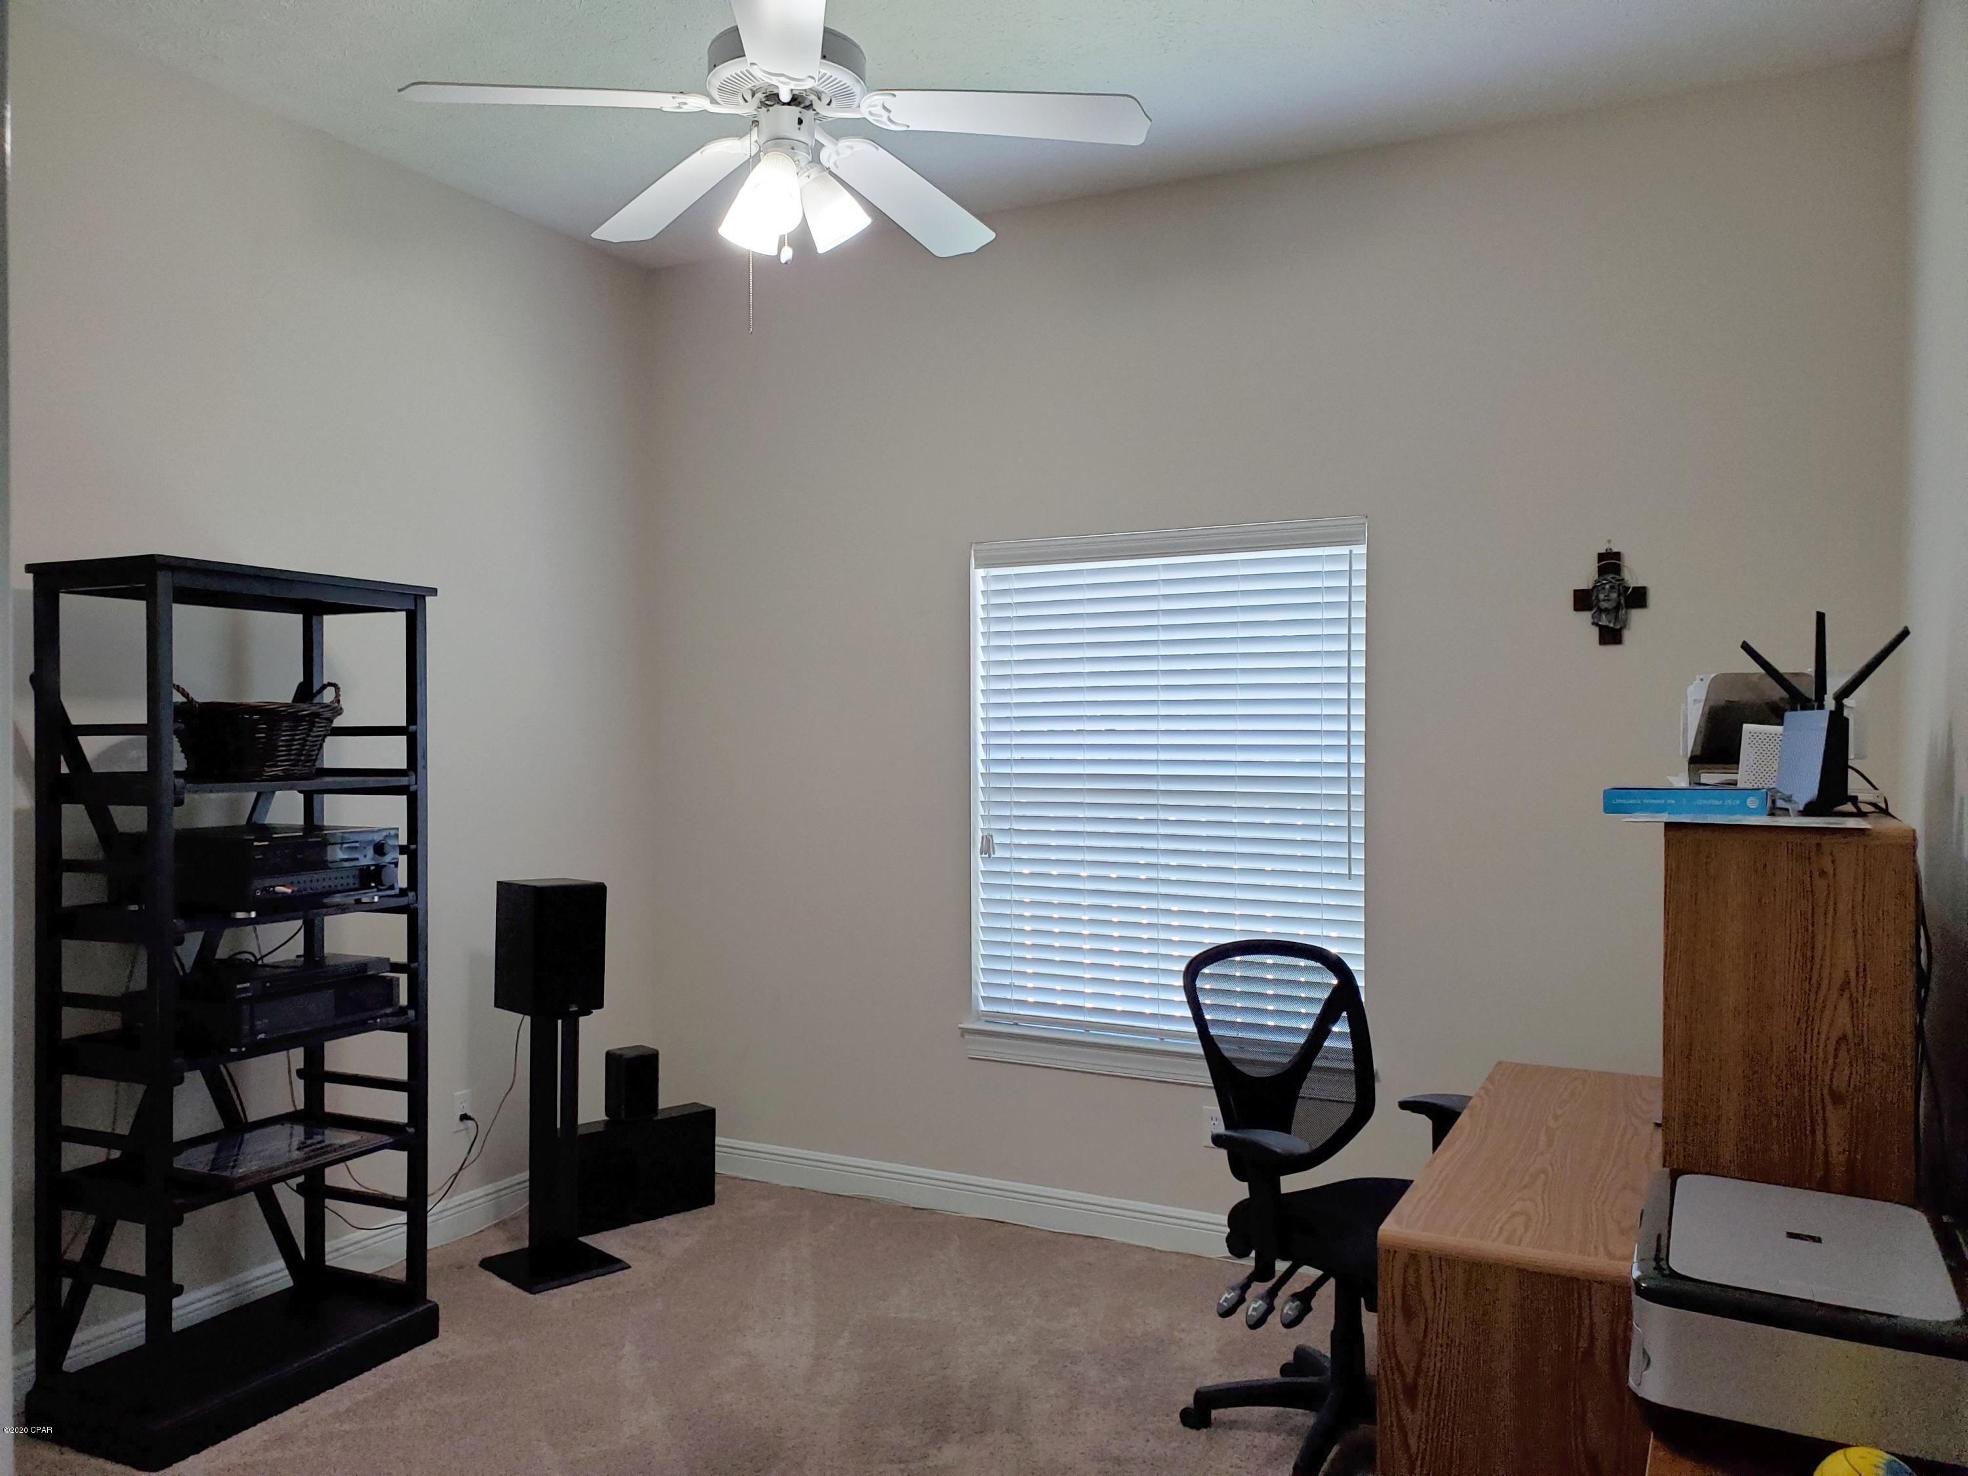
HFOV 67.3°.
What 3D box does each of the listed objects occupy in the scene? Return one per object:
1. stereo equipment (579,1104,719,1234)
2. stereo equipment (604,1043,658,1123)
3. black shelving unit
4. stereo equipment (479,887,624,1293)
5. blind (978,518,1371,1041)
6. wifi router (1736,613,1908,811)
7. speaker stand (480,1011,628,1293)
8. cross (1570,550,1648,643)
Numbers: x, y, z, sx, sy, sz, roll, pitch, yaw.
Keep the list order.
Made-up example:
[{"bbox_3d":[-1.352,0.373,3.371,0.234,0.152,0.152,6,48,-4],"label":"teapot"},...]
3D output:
[{"bbox_3d":[-1.076,1.310,4.487,0.530,0.300,0.114,0,0,-41],"label":"stereo equipment"},{"bbox_3d":[-1.067,1.057,4.515,0.122,0.205,0.108,0,0,-42],"label":"stereo equipment"},{"bbox_3d":[-1.663,0.548,3.346,0.402,1.825,0.735,0,0,27],"label":"black shelving unit"},{"bbox_3d":[-1.186,0.931,4.089,0.286,1.058,0.305,0,0,-44],"label":"stereo equipment"},{"bbox_3d":[0.509,0.132,4.288,1.200,1.455,0.070,0,0,27],"label":"blind"},{"bbox_3d":[1.460,-0.043,2.580,0.215,0.350,0.225,0,0,12],"label":"wifi router"},{"bbox_3d":[-1.186,1.105,4.089,0.286,0.710,0.305,0,0,-44],"label":"speaker stand"},{"bbox_3d":[1.562,-0.353,3.690,0.174,0.244,0.035,0,0,27],"label":"cross"}]

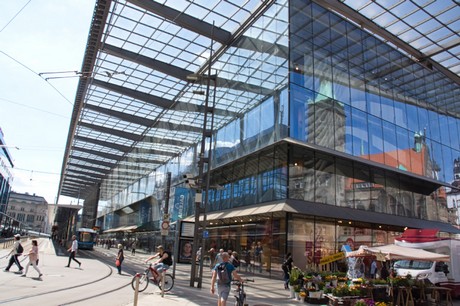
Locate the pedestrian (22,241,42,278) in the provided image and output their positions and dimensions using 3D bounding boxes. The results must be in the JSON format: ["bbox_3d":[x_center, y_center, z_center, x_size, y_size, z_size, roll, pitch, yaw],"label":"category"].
[{"bbox_3d":[-9.216,4.947,16.101,0.800,1.640,0.470,6,-15,-10],"label":"pedestrian"}]

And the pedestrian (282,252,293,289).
[{"bbox_3d":[2.791,5.683,16.618,0.480,1.680,0.500,11,-18,-27],"label":"pedestrian"}]

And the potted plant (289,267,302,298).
[{"bbox_3d":[2.624,5.153,13.793,0.500,1.200,0.500,3,-16,0],"label":"potted plant"}]

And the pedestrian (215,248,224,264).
[{"bbox_3d":[-0.654,6.973,21.768,0.520,1.720,0.380,3,-16,0],"label":"pedestrian"}]

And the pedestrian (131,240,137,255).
[{"bbox_3d":[-12.053,12.044,43.230,0.500,1.720,0.400,11,-17,-24],"label":"pedestrian"}]

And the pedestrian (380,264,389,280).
[{"bbox_3d":[7.770,6.314,17.288,0.500,1.570,0.400,3,-16,0],"label":"pedestrian"}]

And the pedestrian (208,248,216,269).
[{"bbox_3d":[-0.992,6.173,18.998,0.400,1.700,0.500,8,-16,-17],"label":"pedestrian"}]

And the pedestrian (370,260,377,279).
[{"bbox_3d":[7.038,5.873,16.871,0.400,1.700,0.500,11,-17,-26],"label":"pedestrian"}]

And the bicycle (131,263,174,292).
[{"bbox_3d":[-3.090,5.008,13.798,1.740,1.050,0.580,9,-16,-19],"label":"bicycle"}]

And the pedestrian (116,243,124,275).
[{"bbox_3d":[-6.188,6.025,19.549,0.400,1.660,0.450,0,-16,12],"label":"pedestrian"}]

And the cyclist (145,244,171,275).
[{"bbox_3d":[-2.743,4.377,13.434,1.000,1.500,0.560,11,-17,-25],"label":"cyclist"}]

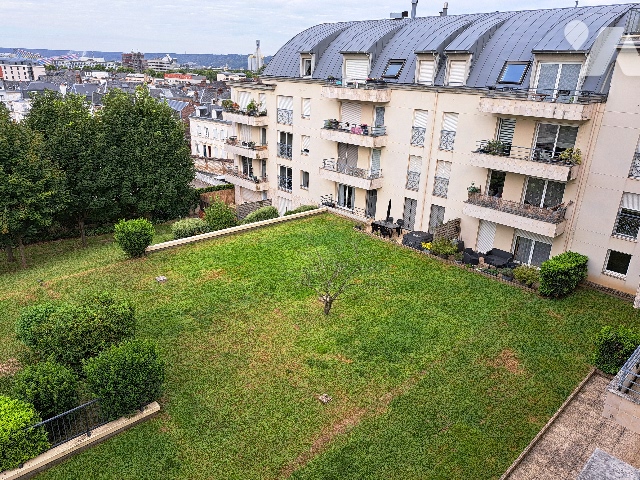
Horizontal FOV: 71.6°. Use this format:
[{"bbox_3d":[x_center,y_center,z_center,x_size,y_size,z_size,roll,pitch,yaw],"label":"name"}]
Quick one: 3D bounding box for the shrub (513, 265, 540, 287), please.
[{"bbox_3d":[10.270,1.808,22.023,1.250,1.000,1.200,21,29,39],"label":"shrub"}]

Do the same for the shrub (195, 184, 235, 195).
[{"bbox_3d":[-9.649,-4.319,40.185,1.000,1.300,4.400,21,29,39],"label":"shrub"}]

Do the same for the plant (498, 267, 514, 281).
[{"bbox_3d":[9.547,1.744,22.591,0.700,0.660,0.680,21,29,39],"label":"plant"}]

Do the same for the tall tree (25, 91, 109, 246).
[{"bbox_3d":[-15.405,-4.020,27.336,4.700,9.600,4.700,21,29,39],"label":"tall tree"}]

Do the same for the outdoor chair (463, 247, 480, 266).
[{"bbox_3d":[8.177,0.955,23.950,0.680,0.740,0.720,-4,22,-13],"label":"outdoor chair"}]

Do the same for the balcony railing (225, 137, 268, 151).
[{"bbox_3d":[-6.648,-8.434,39.591,1.050,0.720,5.200,-17,28,-40],"label":"balcony railing"}]

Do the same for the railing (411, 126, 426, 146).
[{"bbox_3d":[5.930,-6.195,26.685,0.070,1.060,0.950,-17,28,-41],"label":"railing"}]

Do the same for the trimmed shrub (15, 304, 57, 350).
[{"bbox_3d":[-10.462,3.149,16.429,1.600,1.300,1.500,-17,28,-41],"label":"trimmed shrub"}]

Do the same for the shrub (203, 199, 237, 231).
[{"bbox_3d":[-6.906,-1.698,30.206,2.300,2.500,2.300,-15,26,-36],"label":"shrub"}]

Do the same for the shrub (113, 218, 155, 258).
[{"bbox_3d":[-10.167,-0.140,24.213,2.100,1.850,2.100,-17,28,-41],"label":"shrub"}]

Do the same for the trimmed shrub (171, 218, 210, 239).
[{"bbox_3d":[-8.473,-0.861,28.972,2.400,1.150,1.900,-17,28,-41],"label":"trimmed shrub"}]

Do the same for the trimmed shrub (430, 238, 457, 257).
[{"bbox_3d":[7.015,0.463,25.221,1.500,0.970,1.350,21,29,39],"label":"trimmed shrub"}]

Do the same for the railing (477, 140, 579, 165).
[{"bbox_3d":[10.299,-4.419,22.388,0.950,0.660,4.850,-18,28,-41],"label":"railing"}]

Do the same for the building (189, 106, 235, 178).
[{"bbox_3d":[-12.966,-17.178,70.356,14.000,9.300,9.000,20,28,39],"label":"building"}]

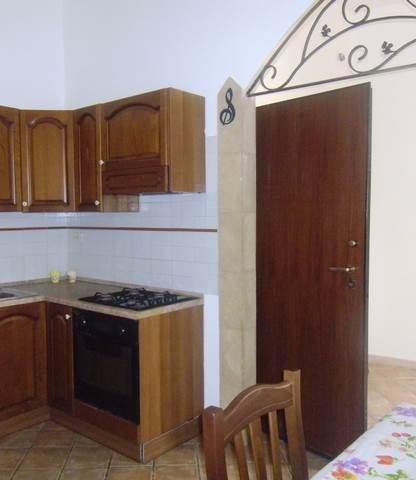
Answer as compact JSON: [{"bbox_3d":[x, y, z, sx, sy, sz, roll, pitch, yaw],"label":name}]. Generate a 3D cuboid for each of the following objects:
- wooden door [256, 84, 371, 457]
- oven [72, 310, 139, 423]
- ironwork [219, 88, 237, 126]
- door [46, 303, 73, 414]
[{"bbox_3d":[0.564,0.203,2.865,0.055,2.065,0.855,-3,3,-44],"label":"wooden door"},{"bbox_3d":[-0.454,0.721,3.051,0.618,0.584,0.520,2,3,40],"label":"oven"},{"bbox_3d":[0.123,-0.795,2.864,0.115,0.211,0.020,2,3,40],"label":"ironwork"},{"bbox_3d":[-0.972,0.778,3.171,0.327,0.701,0.030,2,3,41],"label":"door"}]

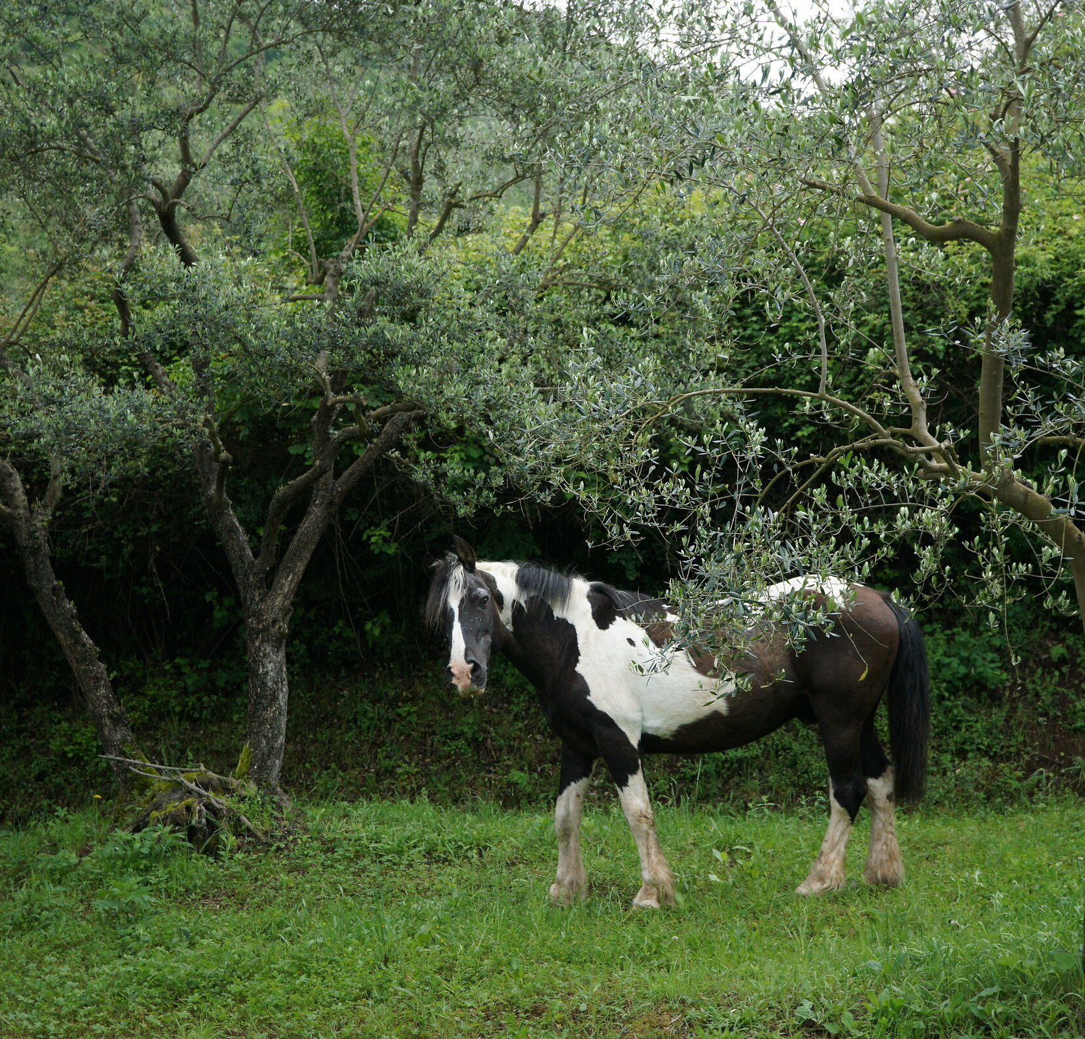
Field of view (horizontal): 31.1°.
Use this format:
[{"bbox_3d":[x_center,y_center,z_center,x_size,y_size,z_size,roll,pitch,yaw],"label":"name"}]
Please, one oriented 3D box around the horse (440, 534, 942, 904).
[{"bbox_3d":[0.655,0.935,9.200,2.420,1.700,0.670,0,-1,-17],"label":"horse"}]

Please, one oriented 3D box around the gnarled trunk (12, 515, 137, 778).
[{"bbox_3d":[-2.980,0.814,12.400,0.320,1.760,0.280,-19,0,0],"label":"gnarled trunk"}]

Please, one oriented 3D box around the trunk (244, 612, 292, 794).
[{"bbox_3d":[-1.720,1.152,12.200,0.290,1.140,0.280,0,-1,0],"label":"trunk"}]

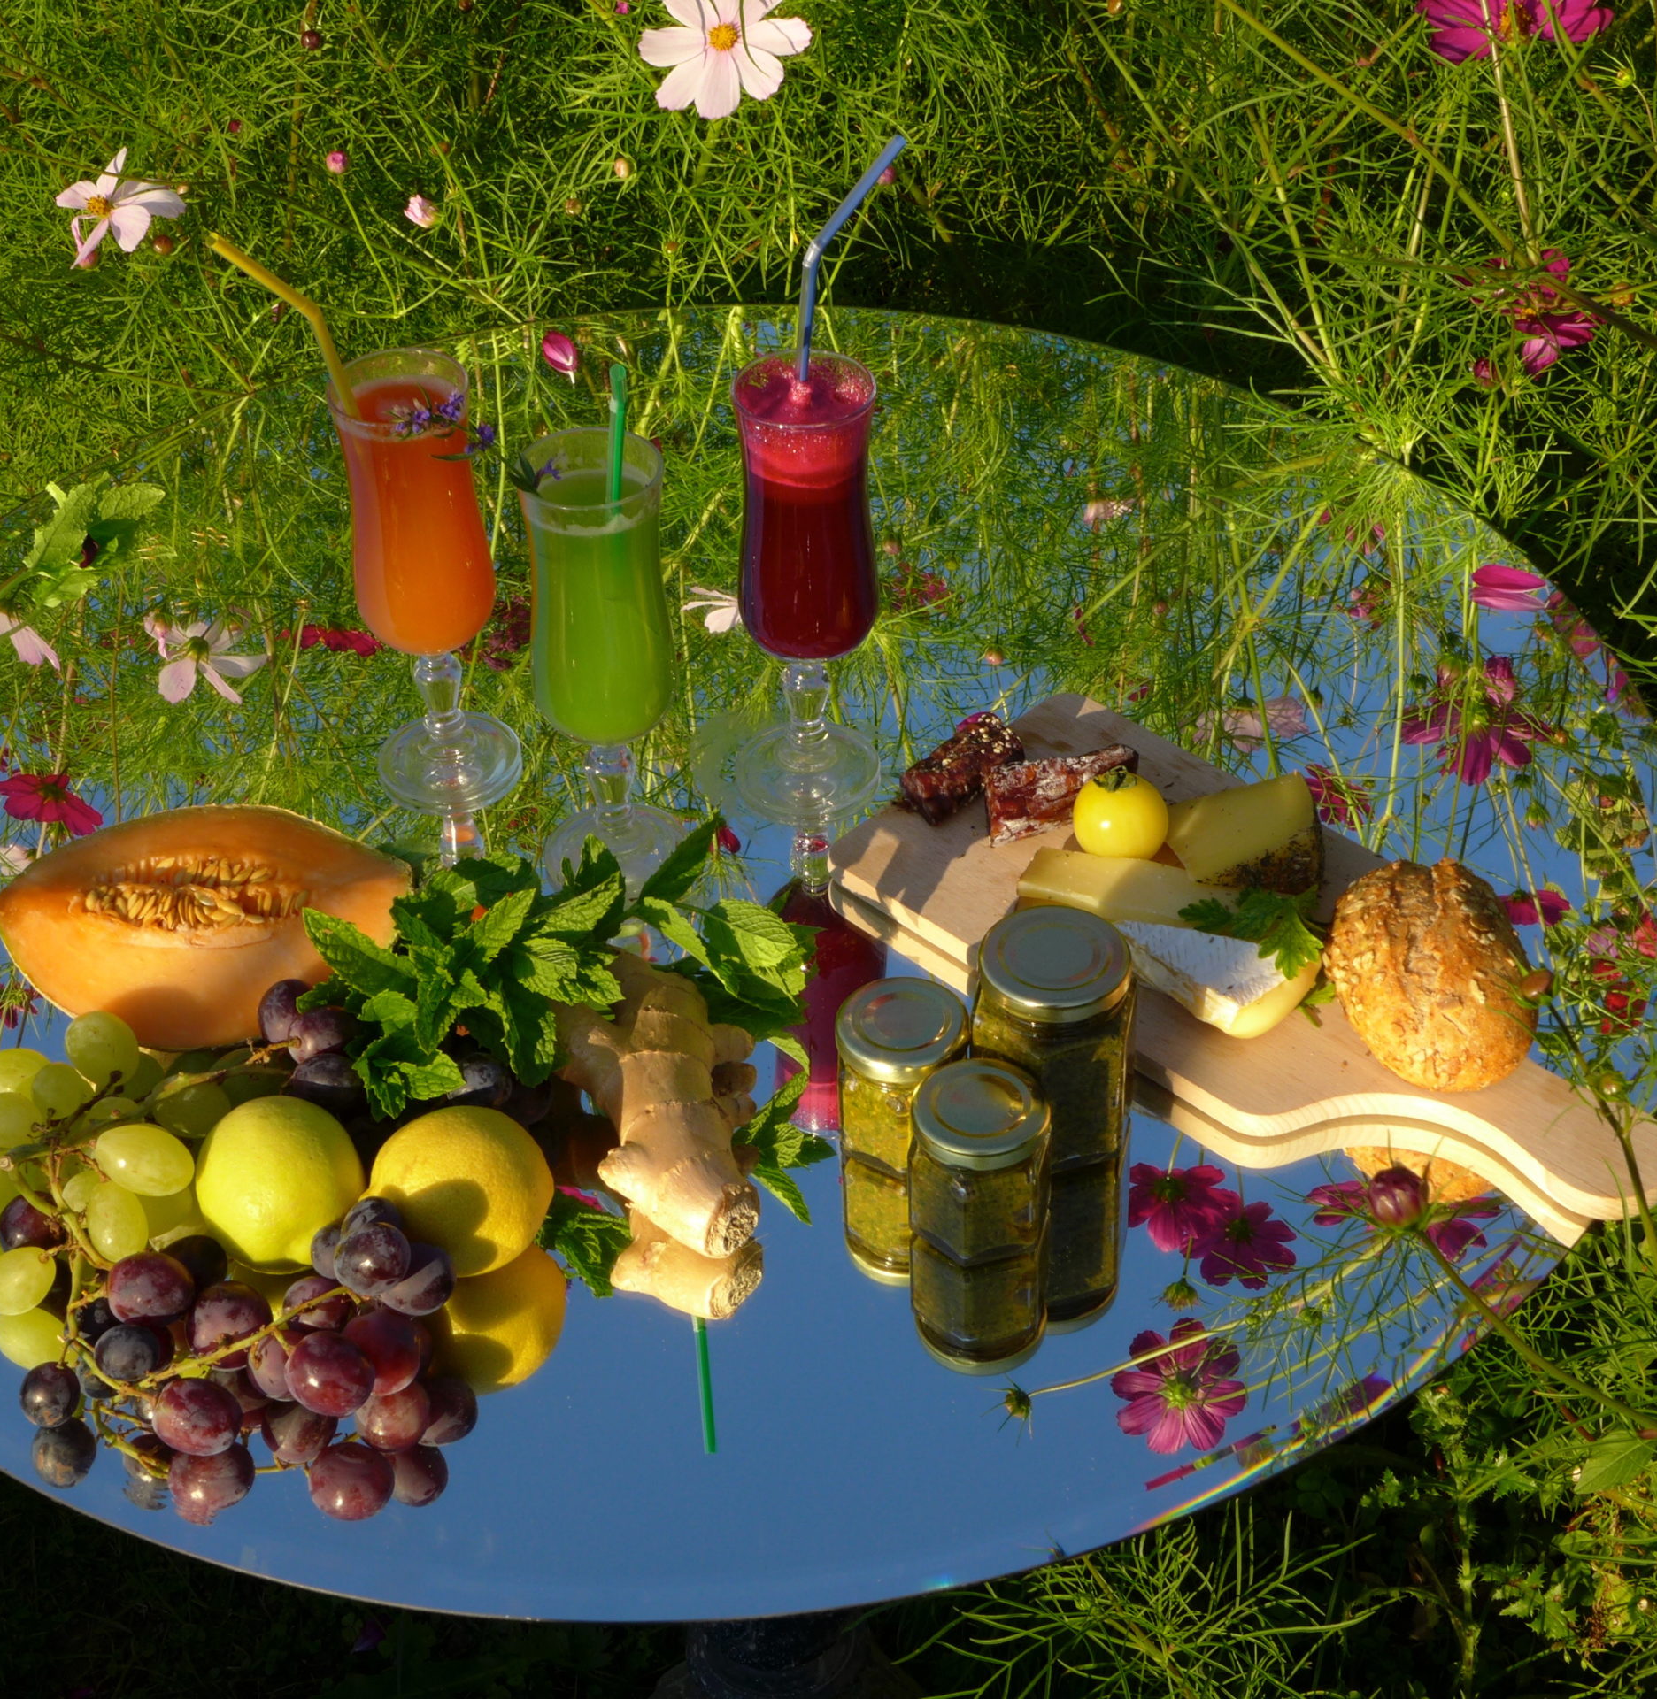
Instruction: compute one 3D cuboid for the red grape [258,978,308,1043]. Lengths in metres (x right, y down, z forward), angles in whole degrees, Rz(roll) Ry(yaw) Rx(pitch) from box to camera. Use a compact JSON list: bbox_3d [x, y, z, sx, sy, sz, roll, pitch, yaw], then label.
[{"bbox_3d":[-0.188,0.057,1.073,0.021,0.024,0.022,-1,40,1],"label":"red grape"}]

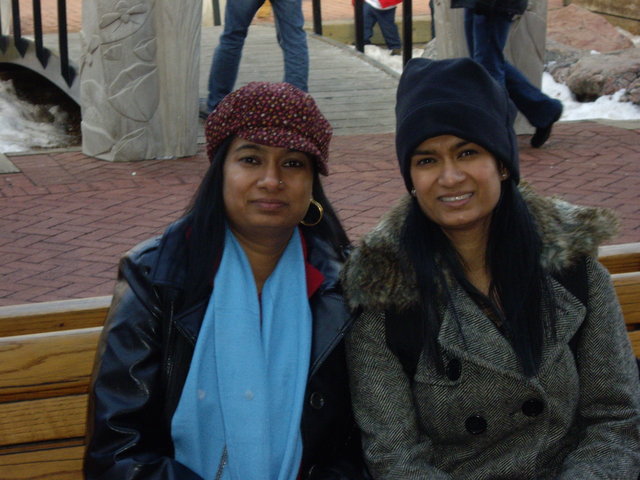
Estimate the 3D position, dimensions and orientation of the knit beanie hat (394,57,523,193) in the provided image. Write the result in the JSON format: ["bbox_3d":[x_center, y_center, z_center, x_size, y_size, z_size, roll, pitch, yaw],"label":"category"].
[{"bbox_3d":[0.204,-0.172,3.110,0.175,0.190,0.215,-6,-3,6],"label":"knit beanie hat"}]

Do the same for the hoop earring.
[{"bbox_3d":[-0.012,-0.039,3.050,0.037,0.039,0.004,-1,6,-9],"label":"hoop earring"}]

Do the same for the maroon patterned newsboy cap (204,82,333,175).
[{"bbox_3d":[-0.074,-0.161,3.040,0.180,0.130,0.245,4,1,-10],"label":"maroon patterned newsboy cap"}]

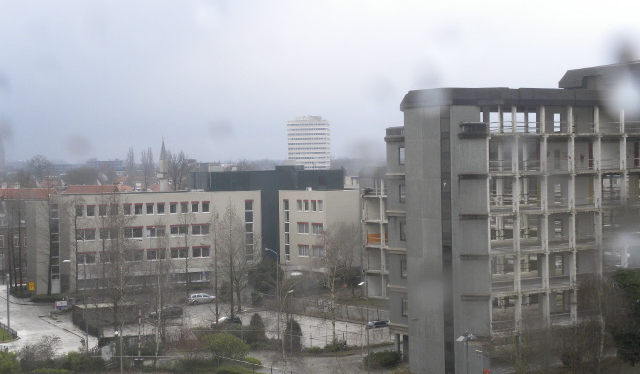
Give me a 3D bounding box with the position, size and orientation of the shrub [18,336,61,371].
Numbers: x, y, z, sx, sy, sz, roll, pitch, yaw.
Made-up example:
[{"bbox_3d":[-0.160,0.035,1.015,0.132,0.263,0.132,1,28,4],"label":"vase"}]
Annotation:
[{"bbox_3d":[-27.110,16.298,117.967,3.700,3.400,3.300,-1,1,0],"label":"shrub"}]

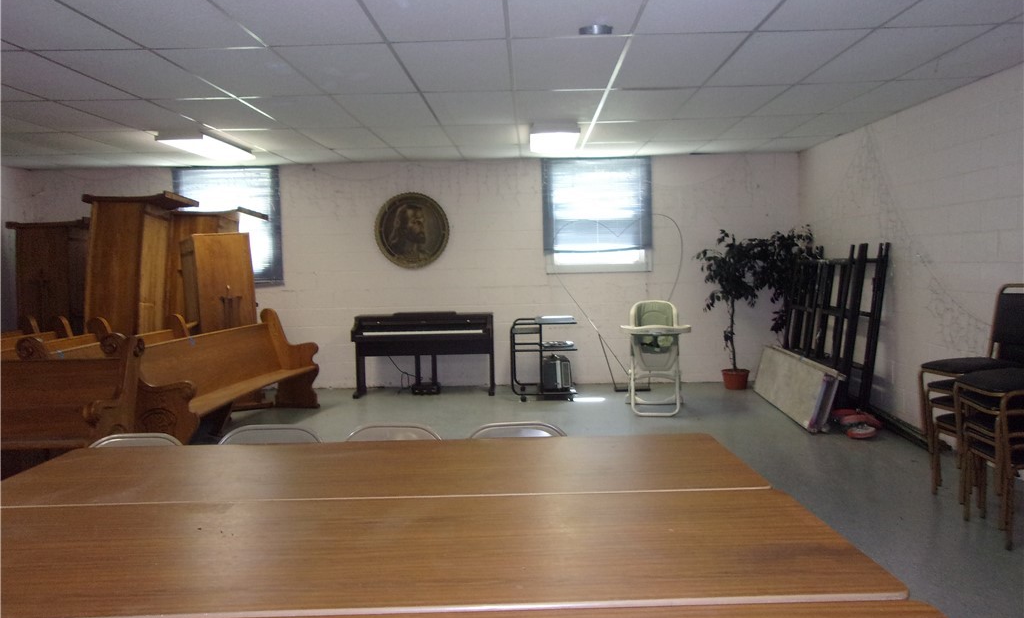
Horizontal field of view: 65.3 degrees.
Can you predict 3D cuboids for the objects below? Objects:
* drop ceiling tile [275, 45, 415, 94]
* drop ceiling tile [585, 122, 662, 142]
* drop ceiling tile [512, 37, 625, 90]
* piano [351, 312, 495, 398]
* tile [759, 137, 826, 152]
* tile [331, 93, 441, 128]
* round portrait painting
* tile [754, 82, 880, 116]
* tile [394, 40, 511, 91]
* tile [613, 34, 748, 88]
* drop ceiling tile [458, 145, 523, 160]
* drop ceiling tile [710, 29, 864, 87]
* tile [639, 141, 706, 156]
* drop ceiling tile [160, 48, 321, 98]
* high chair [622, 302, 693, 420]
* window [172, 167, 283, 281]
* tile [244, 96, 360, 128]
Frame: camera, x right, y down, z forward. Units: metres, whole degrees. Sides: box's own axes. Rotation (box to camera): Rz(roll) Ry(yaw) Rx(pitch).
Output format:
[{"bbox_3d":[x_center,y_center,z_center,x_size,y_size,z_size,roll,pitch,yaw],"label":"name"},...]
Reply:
[{"bbox_3d":[-0.913,-1.378,4.625,0.605,0.025,1.212,-1,3,2],"label":"drop ceiling tile"},{"bbox_3d":[0.970,-1.554,7.022,0.605,0.020,1.209,-1,3,1],"label":"drop ceiling tile"},{"bbox_3d":[0.303,-1.408,4.612,0.604,0.020,1.213,-1,3,1],"label":"drop ceiling tile"},{"bbox_3d":[-0.919,0.466,8.468,1.450,0.850,0.500,-1,3,-1],"label":"piano"},{"bbox_3d":[2.819,-1.674,8.148,0.604,0.020,1.091,-1,3,1],"label":"tile"},{"bbox_3d":[-0.889,-1.456,5.858,0.604,0.020,1.213,-1,3,1],"label":"tile"},{"bbox_3d":[-1.074,-0.855,8.590,0.815,0.815,0.050,-1,3,1],"label":"round portrait painting"},{"bbox_3d":[2.158,-1.520,5.787,0.604,0.020,1.213,-1,3,1],"label":"tile"},{"bbox_3d":[-0.304,-1.389,4.609,0.605,0.025,1.212,-1,3,2],"label":"tile"},{"bbox_3d":[0.915,-1.413,4.576,0.605,0.025,1.212,-1,3,2],"label":"tile"},{"bbox_3d":[-0.228,-1.609,8.195,0.604,0.020,1.043,-1,3,1],"label":"drop ceiling tile"},{"bbox_3d":[1.522,-1.434,4.583,0.604,0.020,1.213,-1,3,1],"label":"drop ceiling tile"},{"bbox_3d":[1.607,-1.635,8.159,0.605,0.020,1.080,-1,3,1],"label":"tile"},{"bbox_3d":[-1.519,-1.359,4.633,0.605,0.020,1.210,-1,3,1],"label":"drop ceiling tile"},{"bbox_3d":[1.281,0.410,7.128,0.580,0.980,0.660,-1,3,8],"label":"high chair"},{"bbox_3d":[-3.113,-0.900,8.764,1.180,1.310,0.100,-1,3,2],"label":"window"},{"bbox_3d":[-1.496,-1.432,5.866,0.605,0.020,1.209,-1,3,1],"label":"tile"}]

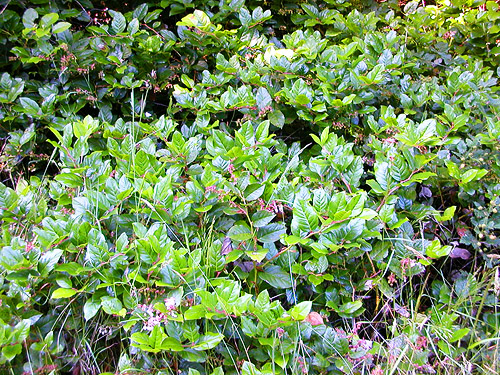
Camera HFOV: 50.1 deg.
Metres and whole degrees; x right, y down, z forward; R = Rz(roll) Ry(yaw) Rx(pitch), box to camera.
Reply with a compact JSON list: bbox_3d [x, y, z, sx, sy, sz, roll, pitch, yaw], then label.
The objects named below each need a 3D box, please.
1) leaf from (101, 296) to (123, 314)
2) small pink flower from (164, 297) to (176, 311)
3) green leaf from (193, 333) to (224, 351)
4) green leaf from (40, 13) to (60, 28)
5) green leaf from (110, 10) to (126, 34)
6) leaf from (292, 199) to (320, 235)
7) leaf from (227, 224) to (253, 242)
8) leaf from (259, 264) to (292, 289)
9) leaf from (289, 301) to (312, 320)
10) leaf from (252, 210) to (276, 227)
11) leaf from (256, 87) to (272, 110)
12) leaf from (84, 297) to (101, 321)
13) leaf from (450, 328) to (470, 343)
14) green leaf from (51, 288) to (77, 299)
[{"bbox_3d":[-0.368,0.313,1.420,0.070,0.018,0.041,27,63,15],"label":"leaf"},{"bbox_3d":[-0.205,0.300,1.380,0.031,0.032,0.030,0,23,0],"label":"small pink flower"},{"bbox_3d":[-0.102,0.384,1.330,0.080,0.020,0.037,-15,44,-16],"label":"green leaf"},{"bbox_3d":[-0.799,-0.672,2.150,0.063,0.020,0.086,29,64,16],"label":"green leaf"},{"bbox_3d":[-0.455,-0.571,1.850,0.047,0.018,0.088,-19,71,-7],"label":"green leaf"},{"bbox_3d":[0.138,0.076,1.350,0.062,0.020,0.090,-12,68,-11],"label":"leaf"},{"bbox_3d":[-0.027,0.136,1.540,0.070,0.020,0.057,-6,53,-4],"label":"leaf"},{"bbox_3d":[0.074,0.246,1.470,0.103,0.020,0.059,29,55,23],"label":"leaf"},{"bbox_3d":[0.118,0.288,1.250,0.062,0.020,0.042,-47,55,-11],"label":"leaf"},{"bbox_3d":[0.032,0.080,1.380,0.066,0.016,0.042,-21,46,-13],"label":"leaf"},{"bbox_3d":[0.046,-0.283,1.700,0.050,0.018,0.080,-2,66,-1],"label":"leaf"},{"bbox_3d":[-0.419,0.327,1.420,0.042,0.018,0.056,20,72,20],"label":"leaf"},{"bbox_3d":[0.524,0.368,1.330,0.060,0.014,0.032,-31,32,-10],"label":"leaf"},{"bbox_3d":[-0.447,0.254,1.280,0.064,0.014,0.035,-15,31,-13],"label":"green leaf"}]

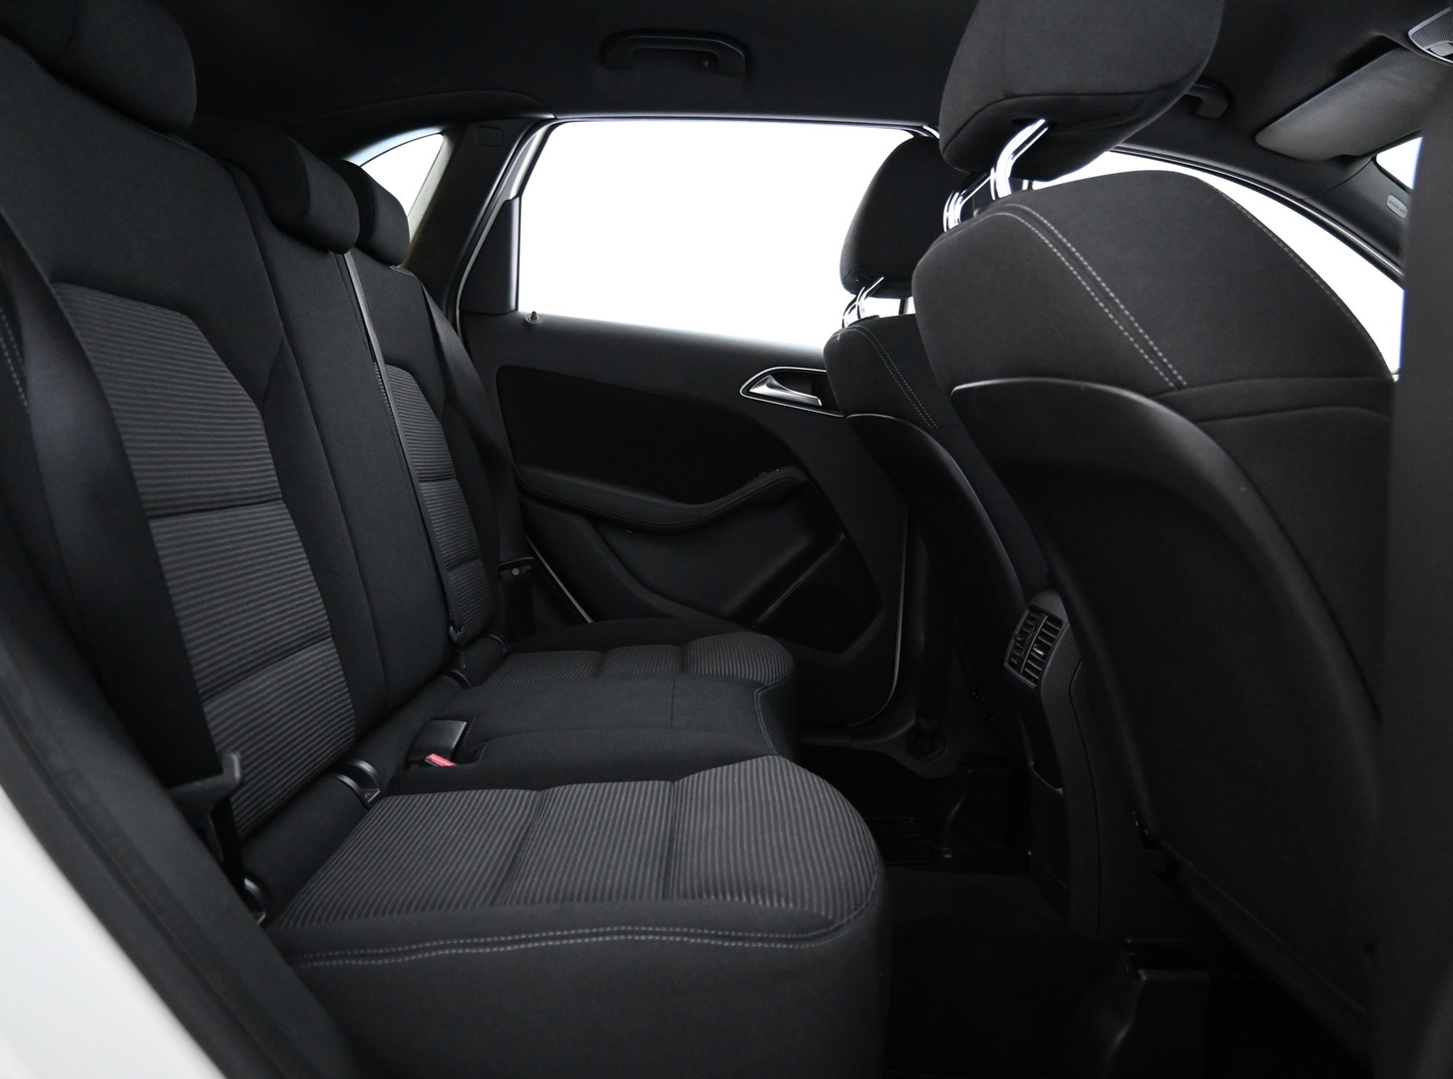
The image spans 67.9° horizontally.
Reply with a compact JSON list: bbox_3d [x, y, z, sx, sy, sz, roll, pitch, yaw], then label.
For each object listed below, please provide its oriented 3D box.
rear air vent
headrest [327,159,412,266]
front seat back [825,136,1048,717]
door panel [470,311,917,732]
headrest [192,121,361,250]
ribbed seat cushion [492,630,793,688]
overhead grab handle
[{"bbox_3d":[0.379,0.133,1.290,0.038,0.085,0.125,21,4,-3],"label":"rear air vent"},{"bbox_3d":[-0.543,-0.473,1.600,0.160,0.130,0.235,-7,5,-1],"label":"headrest"},{"bbox_3d":[0.369,-0.177,1.620,0.280,0.880,0.500,-19,5,0],"label":"front seat back"},{"bbox_3d":[-0.074,-0.034,1.940,0.800,0.700,0.120,3,5,-2],"label":"door panel"},{"bbox_3d":[-0.538,-0.392,1.235,0.160,0.130,0.235,-7,5,-1],"label":"headrest"},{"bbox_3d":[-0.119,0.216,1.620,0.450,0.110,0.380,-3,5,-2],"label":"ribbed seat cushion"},{"bbox_3d":[-0.083,-0.790,1.755,0.235,0.050,0.045,3,5,-2],"label":"overhead grab handle"}]

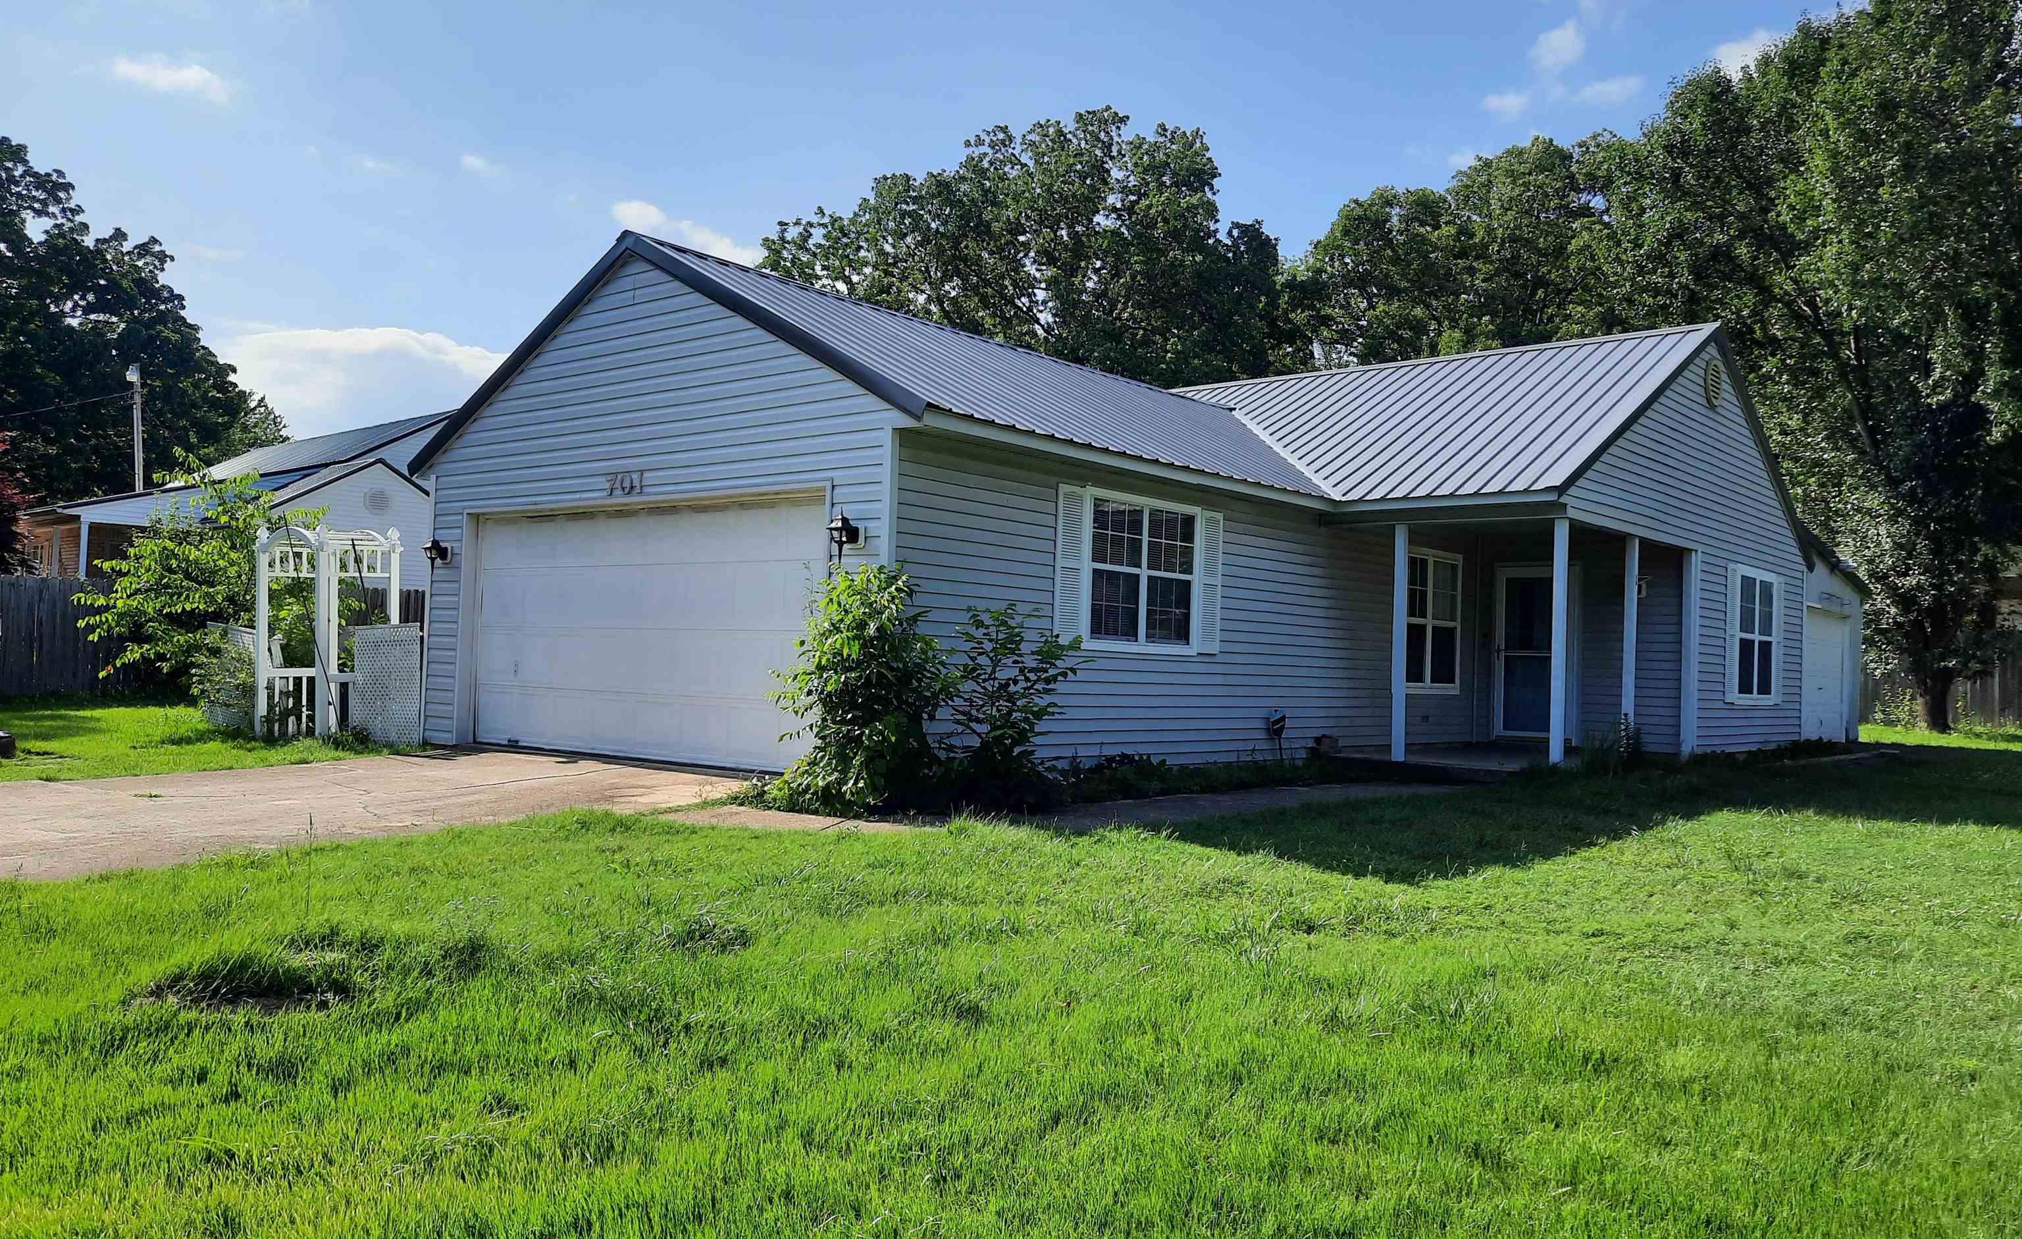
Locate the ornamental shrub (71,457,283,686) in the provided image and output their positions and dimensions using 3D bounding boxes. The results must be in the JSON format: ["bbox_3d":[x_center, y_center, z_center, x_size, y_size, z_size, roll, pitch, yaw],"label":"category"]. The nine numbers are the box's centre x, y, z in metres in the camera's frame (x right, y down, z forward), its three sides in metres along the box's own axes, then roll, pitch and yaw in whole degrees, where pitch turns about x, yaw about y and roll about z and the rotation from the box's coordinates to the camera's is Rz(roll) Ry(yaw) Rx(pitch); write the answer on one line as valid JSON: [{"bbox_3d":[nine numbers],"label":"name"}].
[{"bbox_3d":[-10.637,-0.434,18.715,2.600,3.310,2.500,3,-2,-30],"label":"ornamental shrub"}]

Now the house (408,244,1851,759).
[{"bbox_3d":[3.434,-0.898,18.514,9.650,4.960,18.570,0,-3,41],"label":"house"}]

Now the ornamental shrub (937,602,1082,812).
[{"bbox_3d":[-0.034,0.551,9.982,0.980,1.330,0.950,2,-2,0],"label":"ornamental shrub"}]

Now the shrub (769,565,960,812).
[{"bbox_3d":[-0.954,0.423,9.286,1.200,1.560,1.100,2,-2,0],"label":"shrub"}]

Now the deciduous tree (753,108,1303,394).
[{"bbox_3d":[0.656,-5.266,36.178,13.000,14.800,12.500,2,-2,0],"label":"deciduous tree"}]

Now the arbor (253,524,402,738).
[{"bbox_3d":[-6.960,0.155,14.895,1.420,2.110,0.820,0,-3,41],"label":"arbor"}]

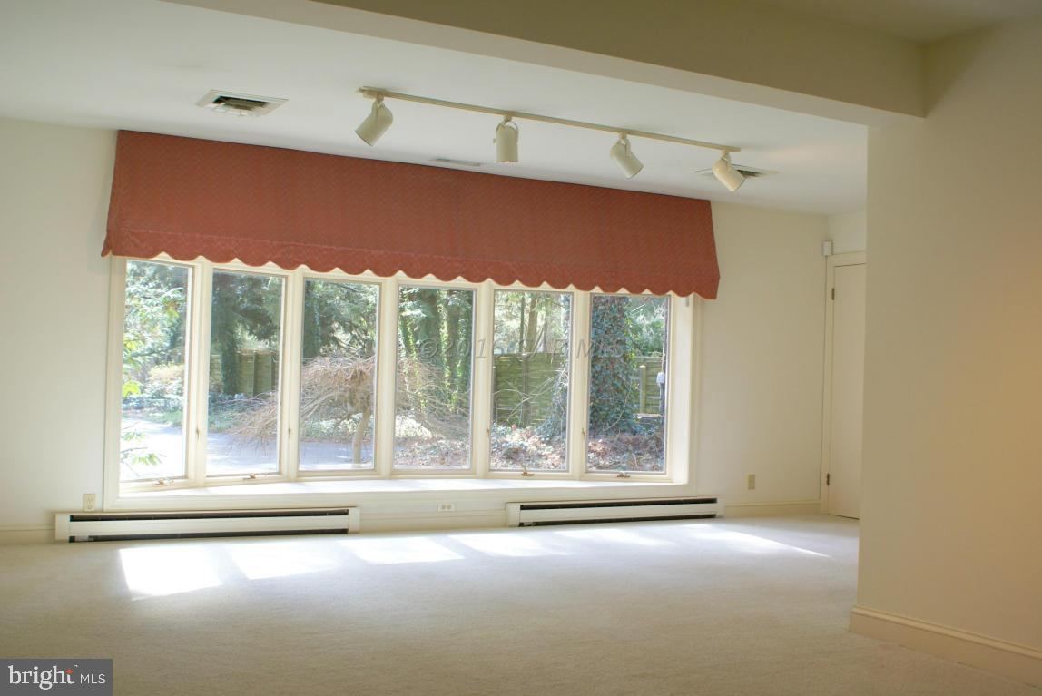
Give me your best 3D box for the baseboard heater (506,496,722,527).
[{"bbox_3d":[0.700,1.193,8.259,1.830,0.175,0.075,3,-2,-27],"label":"baseboard heater"}]

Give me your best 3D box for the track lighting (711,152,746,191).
[{"bbox_3d":[1.215,-1.022,6.602,0.200,0.250,0.120,2,-2,6],"label":"track lighting"}]

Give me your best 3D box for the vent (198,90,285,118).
[{"bbox_3d":[-1.486,-1.283,5.974,0.400,0.030,0.400,3,-2,-27],"label":"vent"}]

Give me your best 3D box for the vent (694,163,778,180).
[{"bbox_3d":[1.424,-1.152,7.417,0.410,0.030,0.400,3,-2,-27],"label":"vent"}]

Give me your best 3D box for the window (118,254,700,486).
[{"bbox_3d":[-0.713,0.236,8.000,4.280,1.630,0.800,3,-2,-27],"label":"window"}]

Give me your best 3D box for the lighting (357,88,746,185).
[{"bbox_3d":[0.248,-1.107,6.095,2.430,0.270,0.170,3,-2,-27],"label":"lighting"}]

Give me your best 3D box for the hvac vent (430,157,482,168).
[{"bbox_3d":[-0.422,-1.213,7.416,0.360,0.020,0.150,3,-2,-27],"label":"hvac vent"}]

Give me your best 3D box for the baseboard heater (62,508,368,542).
[{"bbox_3d":[-1.868,1.075,6.926,1.830,0.175,0.075,3,-2,-27],"label":"baseboard heater"}]

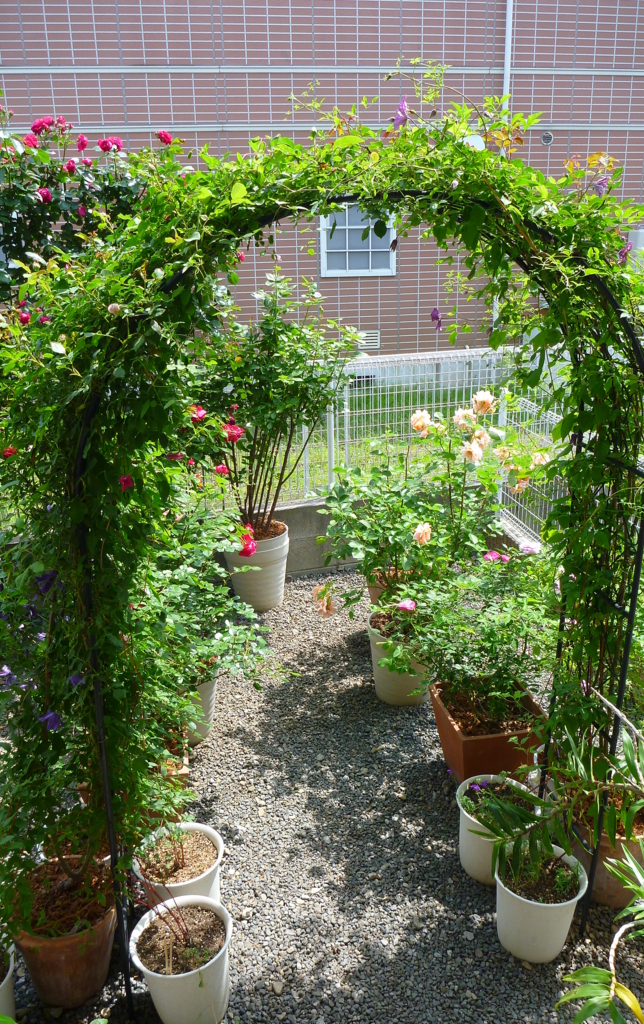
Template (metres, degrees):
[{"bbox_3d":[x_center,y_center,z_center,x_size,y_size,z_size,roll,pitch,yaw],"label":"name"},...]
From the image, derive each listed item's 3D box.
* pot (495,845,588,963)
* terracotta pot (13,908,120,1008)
[{"bbox_3d":[0.579,1.057,2.236,0.240,0.240,0.240,-1,17,0],"label":"pot"},{"bbox_3d":[-0.652,1.097,2.131,0.265,0.265,0.265,-1,17,0],"label":"terracotta pot"}]

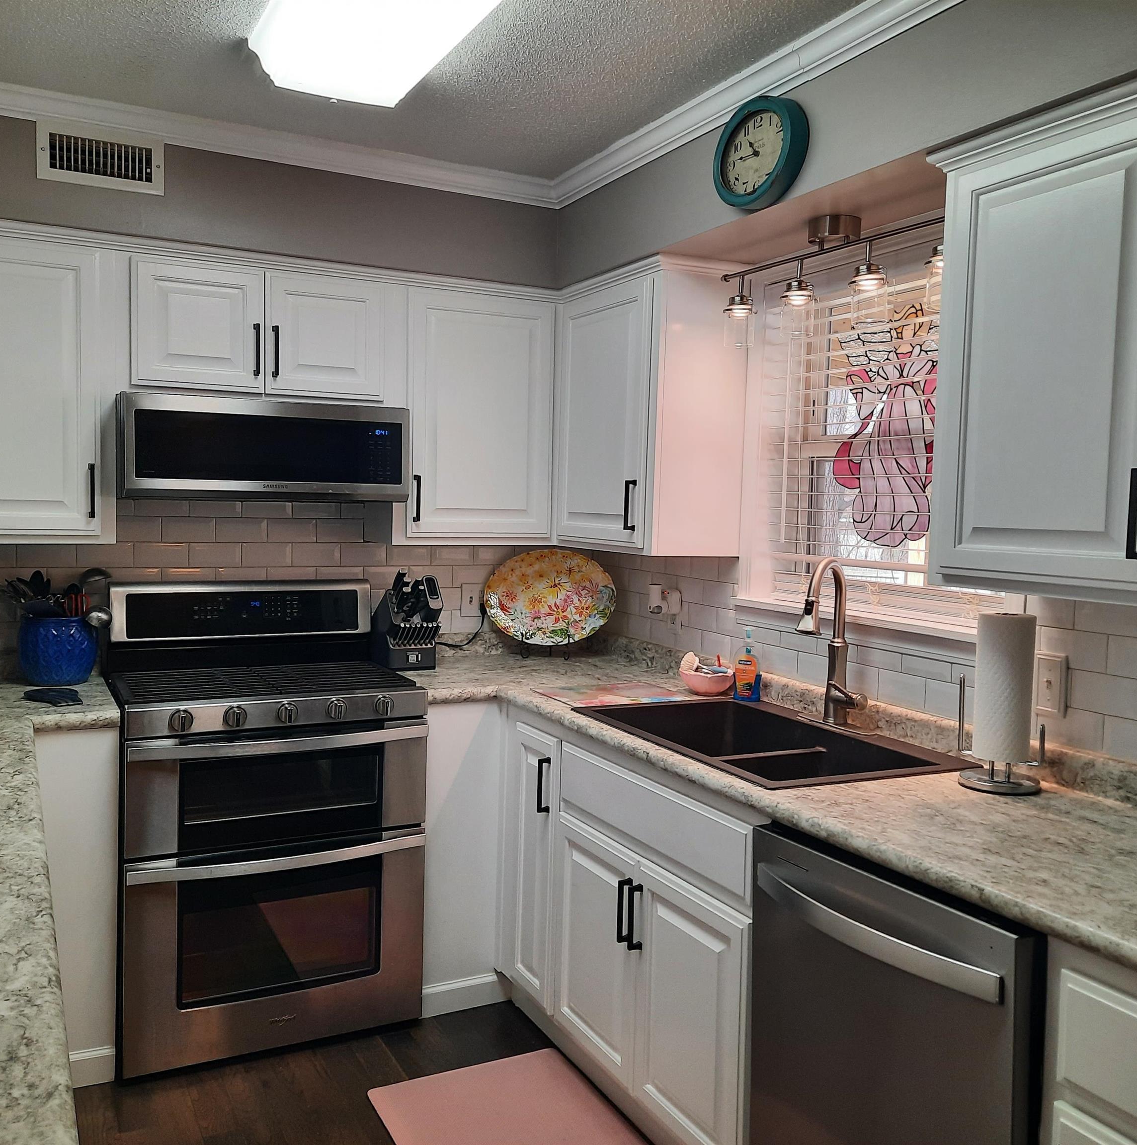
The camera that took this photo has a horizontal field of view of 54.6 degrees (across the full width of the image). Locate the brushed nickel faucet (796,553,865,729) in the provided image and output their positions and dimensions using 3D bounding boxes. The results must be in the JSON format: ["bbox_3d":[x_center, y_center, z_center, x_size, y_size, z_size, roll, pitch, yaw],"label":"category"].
[{"bbox_3d":[0.621,0.164,2.578,0.115,0.397,0.230,4,5,39],"label":"brushed nickel faucet"}]

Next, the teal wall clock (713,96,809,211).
[{"bbox_3d":[0.439,-0.951,2.510,0.065,0.248,0.248,-1,4,-32],"label":"teal wall clock"}]

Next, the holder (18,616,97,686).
[{"bbox_3d":[-1.397,0.210,3.026,0.198,0.181,0.198,0,4,-27],"label":"holder"}]

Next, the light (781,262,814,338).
[{"bbox_3d":[0.565,-0.673,2.719,0.084,0.193,0.084,1,4,0],"label":"light"}]

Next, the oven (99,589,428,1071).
[{"bbox_3d":[-0.854,0.636,3.069,0.757,1.180,0.710,0,4,-27],"label":"oven"}]

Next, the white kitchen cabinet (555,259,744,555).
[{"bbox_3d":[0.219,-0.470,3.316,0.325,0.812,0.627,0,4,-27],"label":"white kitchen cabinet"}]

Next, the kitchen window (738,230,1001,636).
[{"bbox_3d":[0.736,-0.338,2.706,0.120,0.920,0.980,0,4,-27],"label":"kitchen window"}]

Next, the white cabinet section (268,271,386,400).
[{"bbox_3d":[-0.759,-0.674,3.267,0.346,0.342,0.320,0,4,-27],"label":"white cabinet section"}]

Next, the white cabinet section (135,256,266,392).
[{"bbox_3d":[-1.066,-0.672,3.111,0.350,0.342,0.320,0,4,-27],"label":"white cabinet section"}]

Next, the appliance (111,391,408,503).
[{"bbox_3d":[-0.889,-0.339,3.142,0.757,0.265,0.450,0,4,-27],"label":"appliance"}]

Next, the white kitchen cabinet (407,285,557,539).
[{"bbox_3d":[-0.336,-0.484,3.495,0.490,0.745,0.330,0,4,-27],"label":"white kitchen cabinet"}]

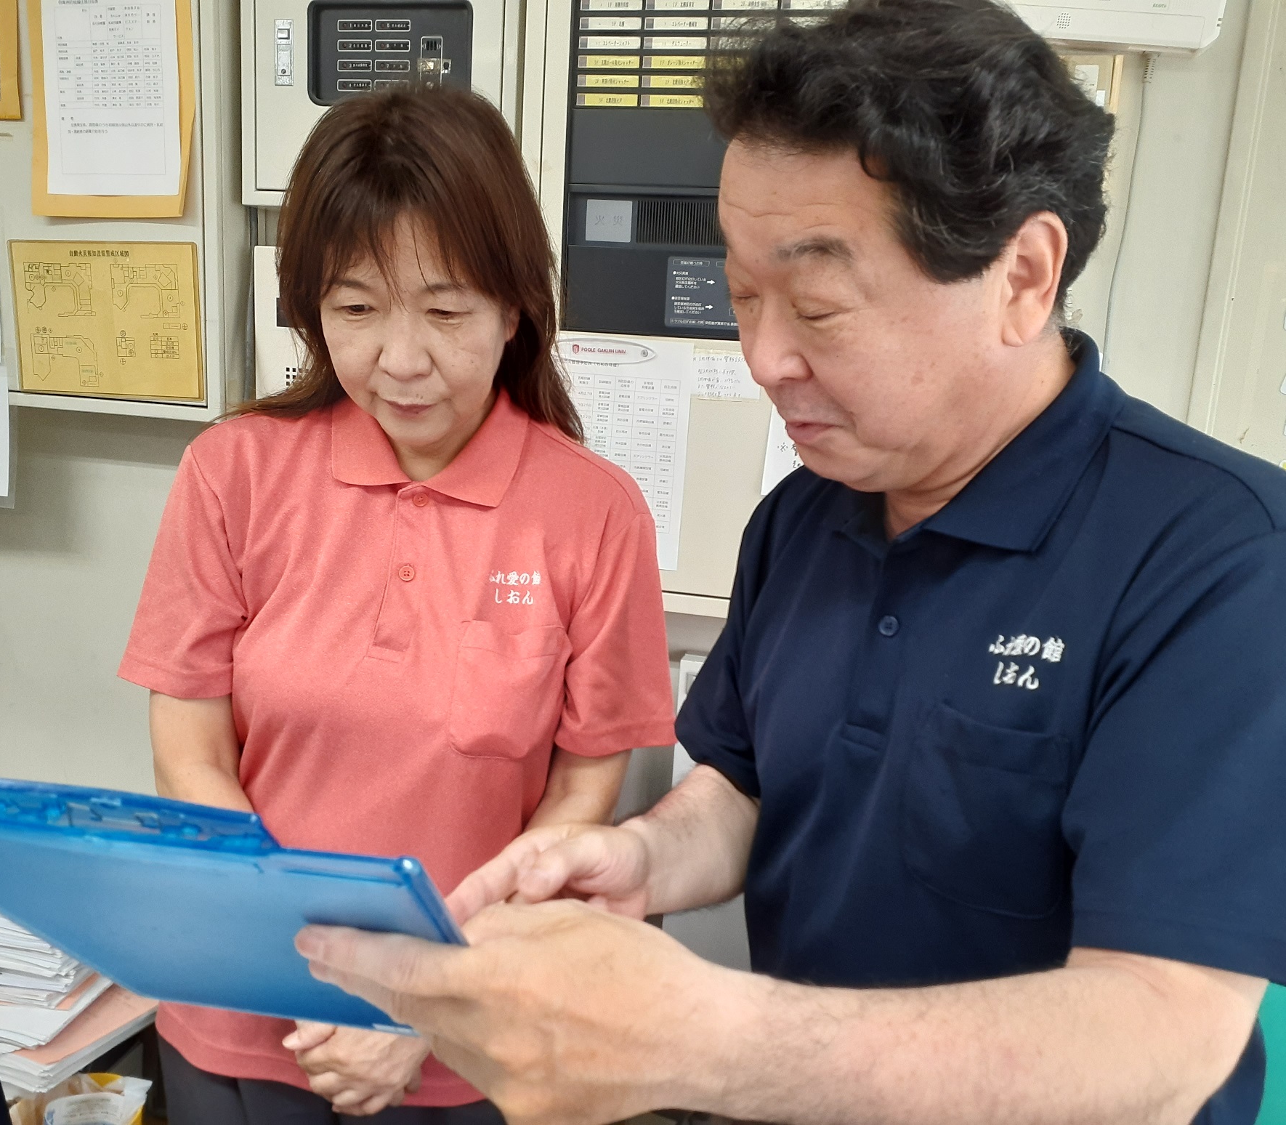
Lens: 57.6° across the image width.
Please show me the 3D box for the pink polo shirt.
[{"bbox_3d":[-0.210,0.152,1.030,0.480,0.620,0.290,6,12,-1],"label":"pink polo shirt"}]

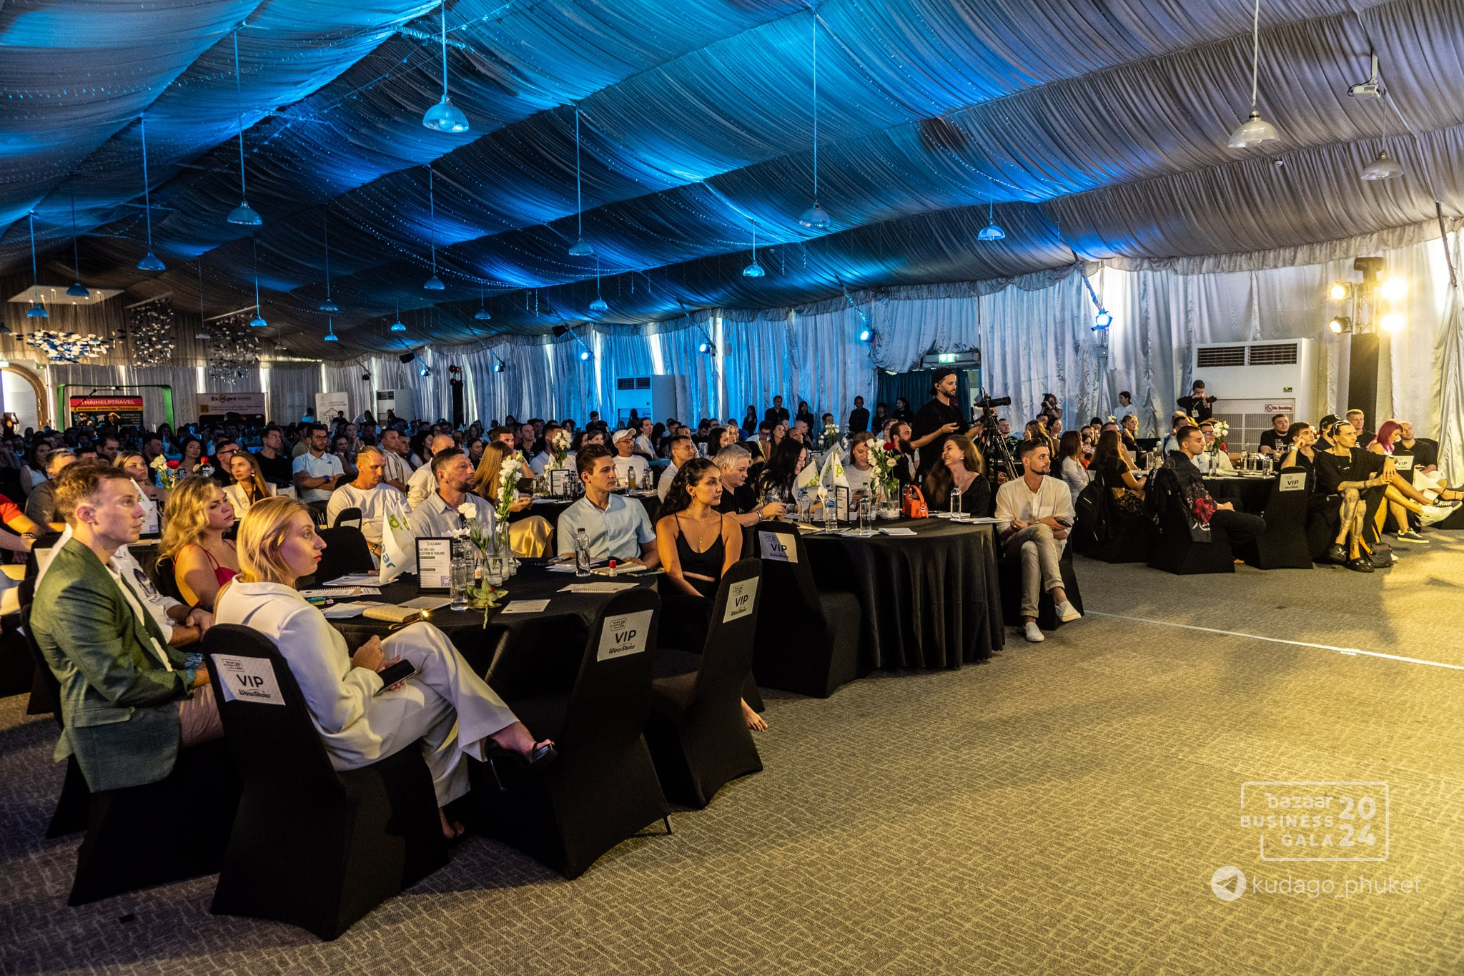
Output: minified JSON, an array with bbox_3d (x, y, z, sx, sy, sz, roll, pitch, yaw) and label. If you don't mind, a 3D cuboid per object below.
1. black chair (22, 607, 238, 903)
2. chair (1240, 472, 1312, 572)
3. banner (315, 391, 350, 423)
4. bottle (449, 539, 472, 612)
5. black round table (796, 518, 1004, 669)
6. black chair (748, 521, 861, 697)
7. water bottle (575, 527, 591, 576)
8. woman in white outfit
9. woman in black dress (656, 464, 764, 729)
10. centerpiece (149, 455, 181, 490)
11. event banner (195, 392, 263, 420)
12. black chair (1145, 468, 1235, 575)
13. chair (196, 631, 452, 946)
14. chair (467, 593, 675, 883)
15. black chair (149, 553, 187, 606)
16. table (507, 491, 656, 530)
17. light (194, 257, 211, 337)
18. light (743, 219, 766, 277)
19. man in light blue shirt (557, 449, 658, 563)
[{"bbox_3d":[-1.954,0.798,3.258,0.570,0.920,0.450,-3,5,-30],"label":"black chair"},{"bbox_3d":[5.170,0.263,9.268,0.460,0.935,0.580,0,5,4],"label":"chair"},{"bbox_3d":[-13.530,-2.025,32.922,1.050,2.300,0.150,-4,5,-35],"label":"banner"},{"bbox_3d":[-1.107,0.366,3.954,0.069,0.245,0.069,-1,5,0],"label":"bottle"},{"bbox_3d":[0.860,0.602,6.540,1.800,0.750,1.800,-1,5,0],"label":"black round table"},{"bbox_3d":[0.420,0.624,5.377,0.450,0.906,0.570,1,5,27],"label":"black chair"},{"bbox_3d":[-0.697,0.296,4.556,0.066,0.225,0.066,-1,5,0],"label":"water bottle"},{"bbox_3d":[-1.077,0.615,3.266,0.540,1.260,1.000,2,5,36],"label":"woman in white outfit"},{"bbox_3d":[-0.104,0.486,4.711,0.500,1.270,0.700,-5,6,-42],"label":"woman in black dress"},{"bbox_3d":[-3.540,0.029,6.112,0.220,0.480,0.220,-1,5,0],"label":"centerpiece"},{"bbox_3d":[-18.516,-2.290,35.908,2.300,2.500,0.100,-4,6,-40],"label":"event banner"},{"bbox_3d":[4.222,0.295,9.031,0.580,0.935,0.460,-1,5,-9],"label":"black chair"},{"bbox_3d":[-1.284,0.807,3.030,0.450,0.920,0.570,1,5,20],"label":"chair"},{"bbox_3d":[-0.574,0.805,3.528,0.580,0.935,0.460,3,6,41],"label":"chair"},{"bbox_3d":[-2.249,0.753,4.434,0.580,0.935,0.460,-1,5,-5],"label":"black chair"},{"bbox_3d":[-1.594,0.454,9.084,1.750,0.756,1.750,-1,5,0],"label":"table"},{"bbox_3d":[-15.302,-5.490,28.166,0.370,2.340,0.370,-1,5,0],"label":"light"},{"bbox_3d":[0.410,-4.356,17.750,0.400,1.060,0.400,-1,5,0],"label":"light"},{"bbox_3d":[-0.587,0.478,4.990,0.530,1.350,0.720,-3,5,-30],"label":"man in light blue shirt"}]

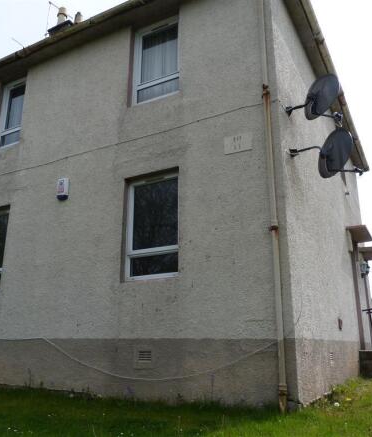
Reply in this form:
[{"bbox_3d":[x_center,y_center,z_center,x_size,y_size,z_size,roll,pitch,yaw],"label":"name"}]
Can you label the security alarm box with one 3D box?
[{"bbox_3d":[-1.934,-0.455,6.601,0.220,0.330,0.085,-9,-19,27],"label":"security alarm box"}]

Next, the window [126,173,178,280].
[{"bbox_3d":[-0.419,0.118,5.781,0.895,1.442,0.080,-9,-19,27],"label":"window"}]

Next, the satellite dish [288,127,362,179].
[{"bbox_3d":[1.920,-0.840,5.420,0.820,0.660,0.720,5,-17,-16],"label":"satellite dish"}]

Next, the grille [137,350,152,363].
[{"bbox_3d":[-0.504,1.705,5.194,0.200,0.130,0.030,-9,-19,27],"label":"grille"}]

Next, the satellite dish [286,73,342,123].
[{"bbox_3d":[1.781,-1.612,5.595,0.740,0.640,0.700,5,-17,-16],"label":"satellite dish"}]

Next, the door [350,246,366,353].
[{"bbox_3d":[3.772,1.709,9.400,0.120,2.350,0.820,-9,-19,28],"label":"door"}]

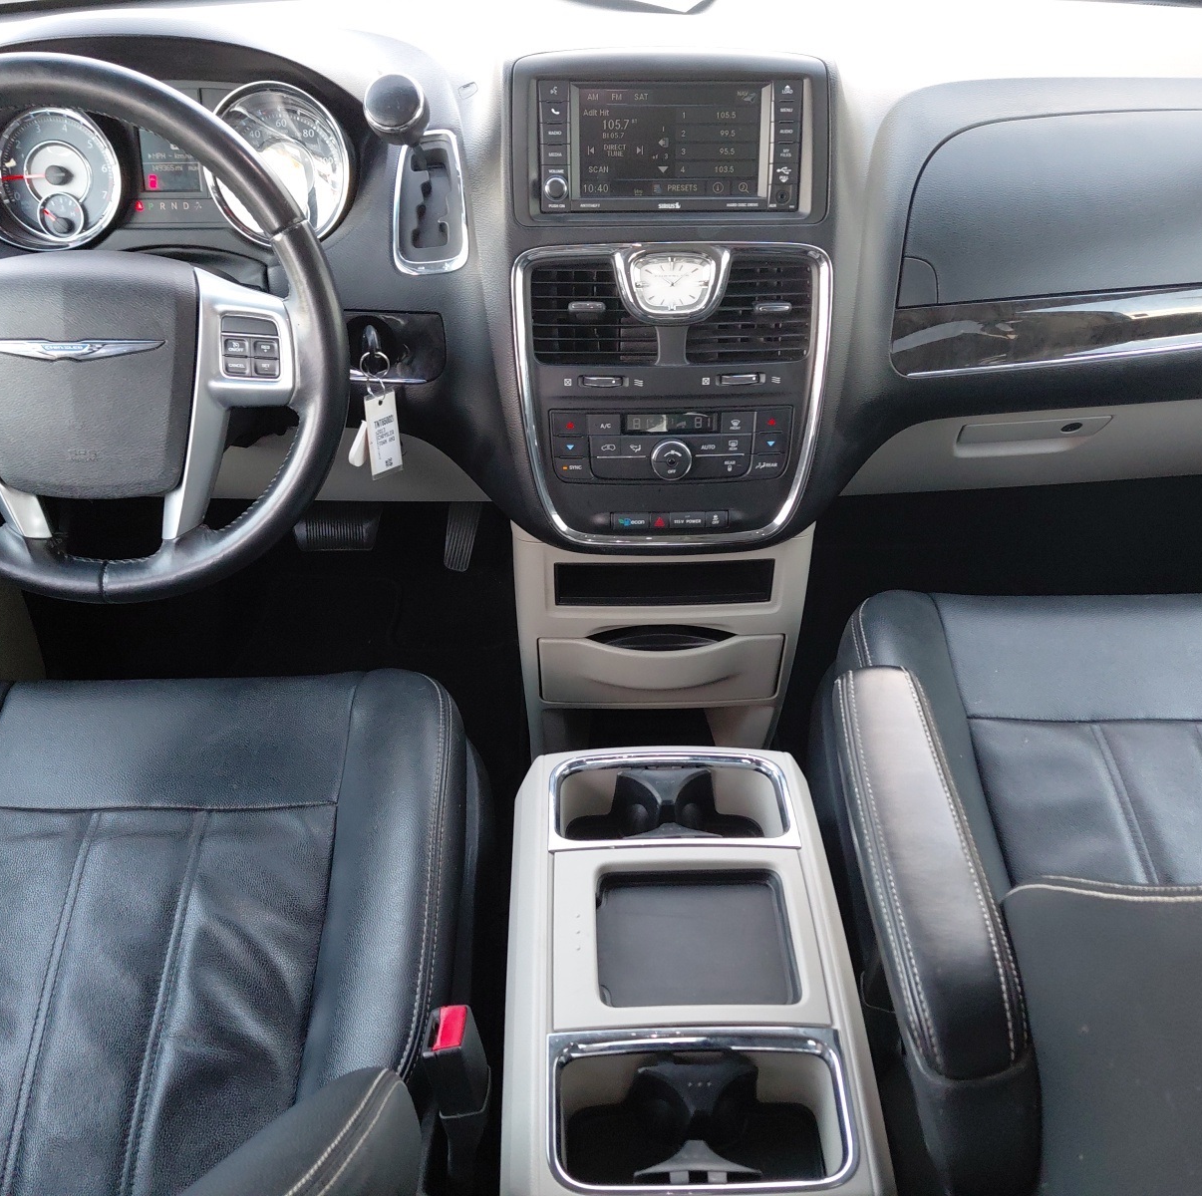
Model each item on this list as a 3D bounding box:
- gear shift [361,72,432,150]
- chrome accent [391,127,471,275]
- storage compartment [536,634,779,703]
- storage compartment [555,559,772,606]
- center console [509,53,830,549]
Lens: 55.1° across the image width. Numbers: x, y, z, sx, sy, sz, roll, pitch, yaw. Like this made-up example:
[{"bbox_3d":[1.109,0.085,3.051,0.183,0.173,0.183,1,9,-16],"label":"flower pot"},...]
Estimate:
[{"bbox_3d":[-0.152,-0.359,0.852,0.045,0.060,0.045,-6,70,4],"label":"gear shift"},{"bbox_3d":[-0.136,-0.312,0.914,0.060,0.118,0.028,-1,14,-1],"label":"chrome accent"},{"bbox_3d":[0.056,0.031,1.133,0.222,0.085,0.110,-1,41,-1],"label":"storage compartment"},{"bbox_3d":[0.057,-0.040,1.061,0.190,0.048,0.080,-1,41,-1],"label":"storage compartment"},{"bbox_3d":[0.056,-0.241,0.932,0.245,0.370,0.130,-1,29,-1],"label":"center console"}]

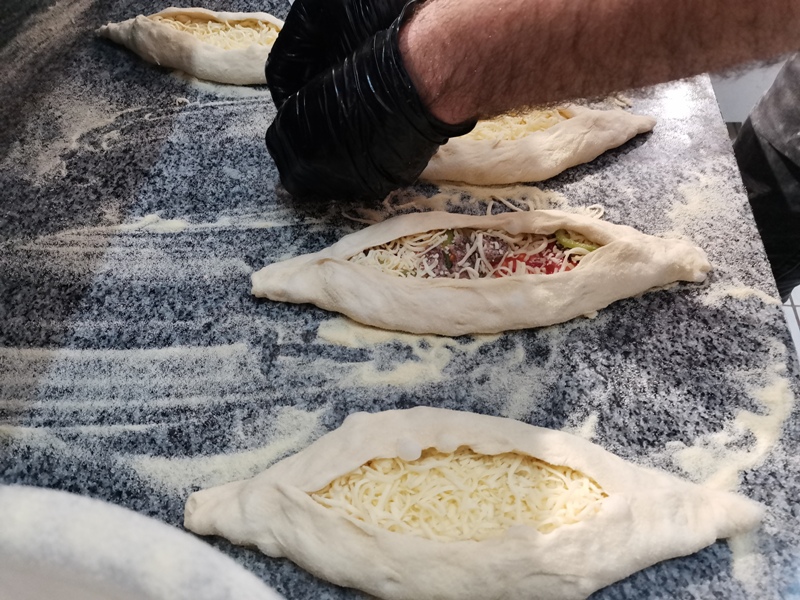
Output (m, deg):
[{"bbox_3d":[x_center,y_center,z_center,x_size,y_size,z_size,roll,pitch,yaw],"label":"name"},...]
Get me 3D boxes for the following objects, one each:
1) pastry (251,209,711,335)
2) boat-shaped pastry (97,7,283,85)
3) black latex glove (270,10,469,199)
[{"bbox_3d":[0.055,-0.022,0.403,0.312,0.038,0.102,-2,52,-2],"label":"pastry"},{"bbox_3d":[-0.149,-0.238,0.563,0.295,0.038,0.096,7,56,5],"label":"boat-shaped pastry"},{"bbox_3d":[-0.021,-0.139,0.426,0.130,0.095,0.095,-8,56,-5],"label":"black latex glove"}]

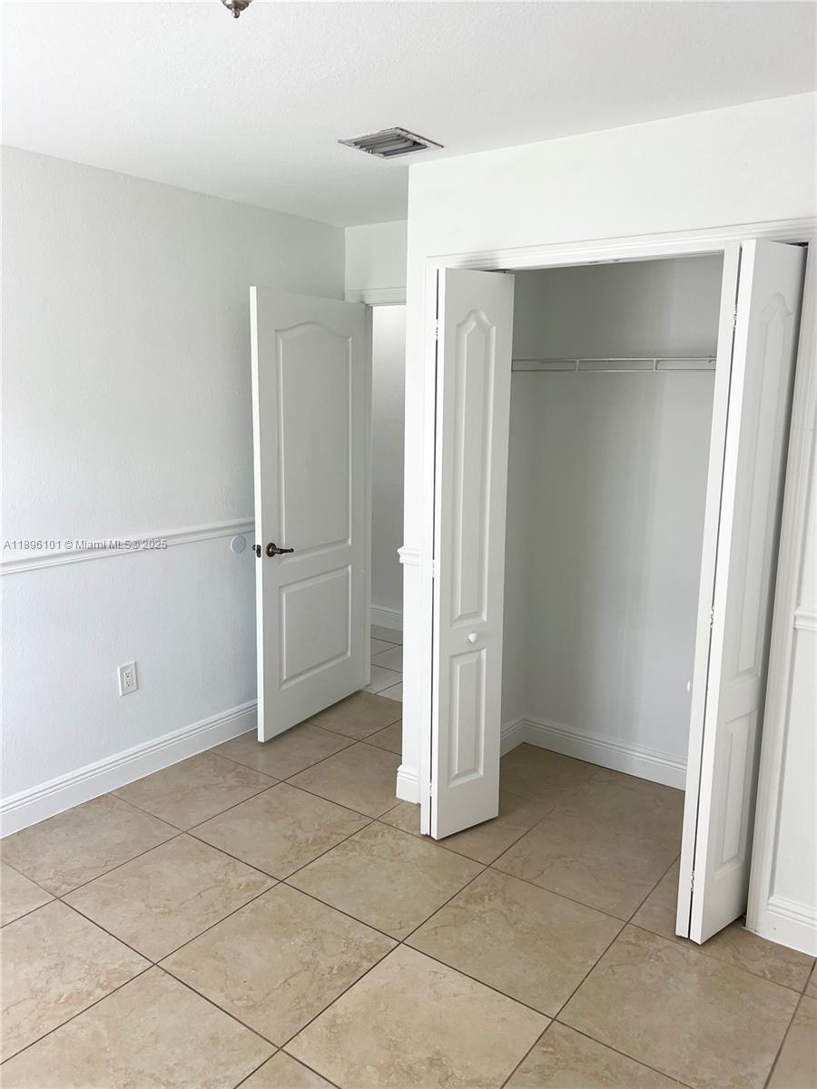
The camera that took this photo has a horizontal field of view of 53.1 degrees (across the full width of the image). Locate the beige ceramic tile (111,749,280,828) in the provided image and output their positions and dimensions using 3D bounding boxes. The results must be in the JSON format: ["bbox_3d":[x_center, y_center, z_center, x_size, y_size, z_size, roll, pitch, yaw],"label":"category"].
[{"bbox_3d":[-0.883,1.019,3.412,0.490,0.010,0.508,8,13,36],"label":"beige ceramic tile"}]

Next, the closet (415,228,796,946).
[{"bbox_3d":[0.759,0.079,2.950,1.240,2.042,0.955,8,13,36],"label":"closet"}]

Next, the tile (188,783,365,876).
[{"bbox_3d":[-0.482,1.079,3.120,0.509,0.010,0.508,8,13,36],"label":"tile"}]

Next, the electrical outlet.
[{"bbox_3d":[-1.151,0.557,3.376,0.010,0.124,0.081,8,13,36],"label":"electrical outlet"}]

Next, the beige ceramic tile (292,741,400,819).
[{"bbox_3d":[-0.179,1.005,3.521,0.509,0.010,0.508,8,13,36],"label":"beige ceramic tile"}]

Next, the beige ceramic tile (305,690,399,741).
[{"bbox_3d":[-0.272,0.871,4.220,0.490,0.010,0.523,8,13,36],"label":"beige ceramic tile"}]

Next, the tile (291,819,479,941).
[{"bbox_3d":[-0.074,1.140,2.822,0.509,0.010,0.508,8,13,36],"label":"tile"}]

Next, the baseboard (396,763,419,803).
[{"bbox_3d":[0.002,0.970,3.302,0.112,0.145,0.018,8,13,36],"label":"baseboard"}]

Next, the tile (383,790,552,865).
[{"bbox_3d":[0.229,1.066,3.223,0.509,0.010,0.508,8,13,36],"label":"tile"}]

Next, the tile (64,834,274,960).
[{"bbox_3d":[-0.782,1.148,2.708,0.500,0.010,0.500,9,13,36],"label":"tile"}]

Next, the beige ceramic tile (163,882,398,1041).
[{"bbox_3d":[-0.377,1.214,2.421,0.509,0.010,0.508,8,13,36],"label":"beige ceramic tile"}]

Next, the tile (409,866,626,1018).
[{"bbox_3d":[0.335,1.201,2.525,0.509,0.010,0.508,8,13,36],"label":"tile"}]

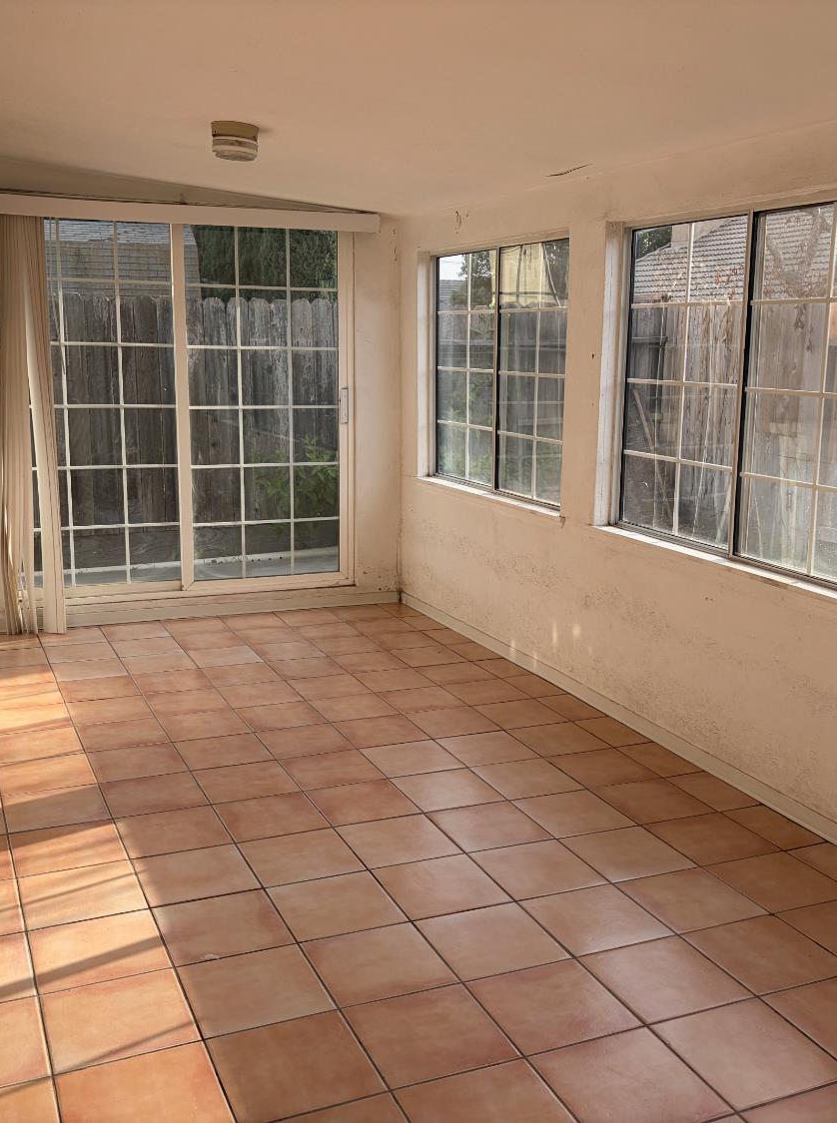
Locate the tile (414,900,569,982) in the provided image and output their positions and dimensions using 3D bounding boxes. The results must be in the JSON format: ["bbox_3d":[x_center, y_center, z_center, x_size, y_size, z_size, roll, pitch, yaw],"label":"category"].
[{"bbox_3d":[0.181,0.953,2.824,0.299,0.010,0.299,-3,12,-23],"label":"tile"}]

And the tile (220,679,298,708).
[{"bbox_3d":[-0.673,0.564,4.742,0.299,0.010,0.299,-3,12,-23],"label":"tile"}]

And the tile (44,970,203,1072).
[{"bbox_3d":[-0.657,1.005,2.463,0.294,0.012,0.294,-3,12,-23],"label":"tile"}]

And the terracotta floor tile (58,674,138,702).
[{"bbox_3d":[-1.354,0.542,4.774,0.299,0.010,0.299,-3,12,-23],"label":"terracotta floor tile"}]

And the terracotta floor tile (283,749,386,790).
[{"bbox_3d":[-0.302,0.729,3.904,0.298,0.010,0.298,-3,12,-23],"label":"terracotta floor tile"}]

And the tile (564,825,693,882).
[{"bbox_3d":[0.620,0.866,3.340,0.294,0.012,0.294,-3,12,-23],"label":"tile"}]

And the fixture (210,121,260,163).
[{"bbox_3d":[-0.662,-1.513,4.057,0.168,0.105,0.168,1,10,-24],"label":"fixture"}]

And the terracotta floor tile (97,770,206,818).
[{"bbox_3d":[-0.866,0.770,3.694,0.298,0.010,0.298,-4,12,-23],"label":"terracotta floor tile"}]

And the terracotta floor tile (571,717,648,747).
[{"bbox_3d":[0.746,0.666,4.356,0.158,0.010,0.298,-3,12,-23],"label":"terracotta floor tile"}]

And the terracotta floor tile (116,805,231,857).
[{"bbox_3d":[-0.739,0.817,3.390,0.298,0.010,0.298,-3,12,-23],"label":"terracotta floor tile"}]

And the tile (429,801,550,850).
[{"bbox_3d":[0.219,0.830,3.503,0.300,0.011,0.300,-3,12,-23],"label":"tile"}]

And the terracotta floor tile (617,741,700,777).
[{"bbox_3d":[0.880,0.718,4.108,0.177,0.010,0.298,-4,12,-23],"label":"terracotta floor tile"}]

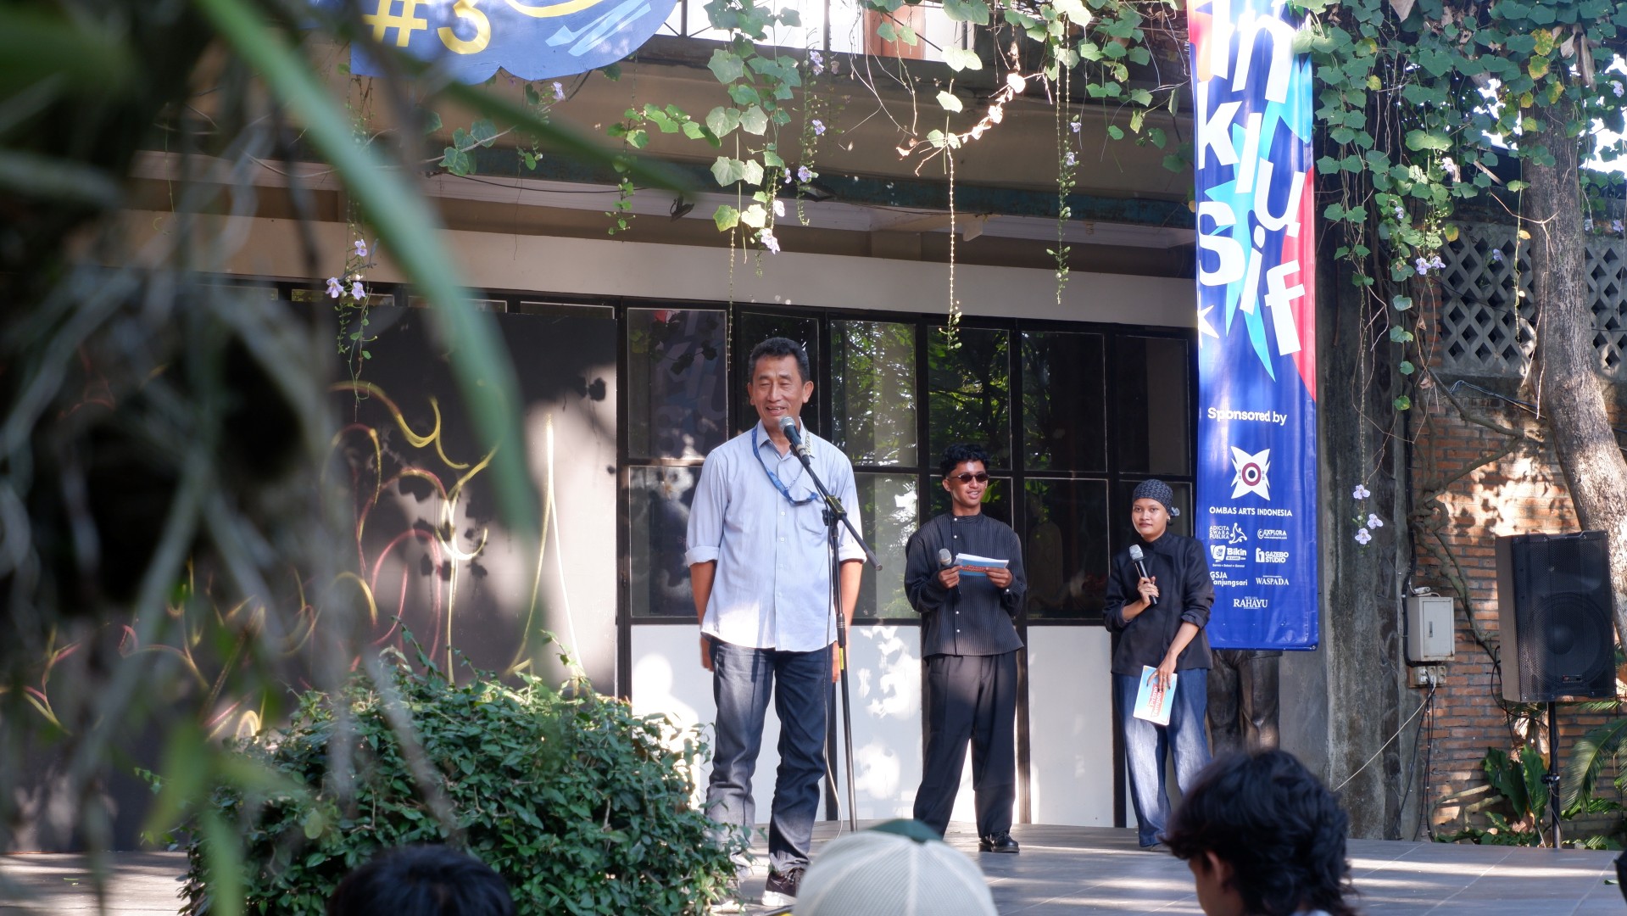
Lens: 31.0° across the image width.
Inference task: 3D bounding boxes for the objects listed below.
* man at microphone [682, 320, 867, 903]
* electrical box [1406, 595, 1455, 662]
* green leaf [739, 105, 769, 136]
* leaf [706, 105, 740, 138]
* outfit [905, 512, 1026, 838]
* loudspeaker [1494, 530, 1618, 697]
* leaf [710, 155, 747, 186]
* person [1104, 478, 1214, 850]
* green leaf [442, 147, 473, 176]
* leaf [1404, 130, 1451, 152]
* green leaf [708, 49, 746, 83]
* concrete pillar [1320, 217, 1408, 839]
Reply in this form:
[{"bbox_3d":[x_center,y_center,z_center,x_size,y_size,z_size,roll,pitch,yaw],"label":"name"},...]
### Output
[{"bbox_3d":[-0.130,0.486,9.070,0.550,1.720,0.340,-1,-5,3],"label":"man at microphone"},{"bbox_3d":[3.404,0.948,16.200,0.260,0.355,0.115,2,-6,-31],"label":"electrical box"},{"bbox_3d":[-0.246,-1.392,12.100,0.121,0.126,0.050,-1,-5,0],"label":"green leaf"},{"bbox_3d":[-0.375,-1.387,12.100,0.147,0.136,0.050,-1,-5,0],"label":"leaf"},{"bbox_3d":[0.638,0.926,12.570,0.500,1.390,0.340,0,-5,-5],"label":"outfit"},{"bbox_3d":[3.186,0.680,12.600,0.420,0.700,0.360,-1,-5,-7],"label":"loudspeaker"},{"bbox_3d":[-0.386,-1.300,13.300,0.155,0.140,0.060,-1,-5,-3],"label":"leaf"},{"bbox_3d":[1.436,0.856,12.367,0.440,1.540,0.360,-2,-5,14],"label":"person"},{"bbox_3d":[-1.471,-1.222,12.100,0.126,0.121,0.050,0,-5,-6],"label":"green leaf"},{"bbox_3d":[2.595,-1.338,12.400,0.199,0.091,0.110,-1,-5,6],"label":"leaf"},{"bbox_3d":[-0.395,-1.772,13.300,0.165,0.155,0.060,-1,-5,-3],"label":"green leaf"},{"bbox_3d":[2.889,0.350,15.400,0.380,3.350,0.320,2,-6,-31],"label":"concrete pillar"}]

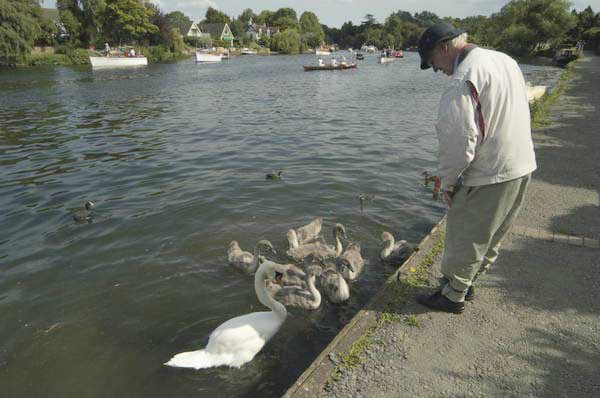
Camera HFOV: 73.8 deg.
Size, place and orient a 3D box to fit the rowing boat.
[{"bbox_3d":[2.850,-12.333,37.037,7.000,0.720,1.300,-20,28,-41],"label":"rowing boat"}]

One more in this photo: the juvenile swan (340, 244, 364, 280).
[{"bbox_3d":[0.515,0.565,3.834,0.200,0.250,0.430,4,21,9],"label":"juvenile swan"}]

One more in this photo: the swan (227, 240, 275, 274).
[{"bbox_3d":[-0.470,0.564,3.876,0.520,0.340,0.240,14,25,32],"label":"swan"}]

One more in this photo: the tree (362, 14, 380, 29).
[{"bbox_3d":[43.988,-104.478,249.141,12.919,19.312,12.919,0,21,0],"label":"tree"}]

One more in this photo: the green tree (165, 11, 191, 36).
[{"bbox_3d":[-35.889,-50.431,119.909,8.271,10.910,8.271,0,21,0],"label":"green tree"}]

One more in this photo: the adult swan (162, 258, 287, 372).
[{"bbox_3d":[-0.450,0.708,2.461,0.860,0.650,0.360,-12,24,-28],"label":"adult swan"}]

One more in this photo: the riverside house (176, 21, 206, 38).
[{"bbox_3d":[-33.909,-50.618,123.038,8.500,7.600,6.200,11,24,27],"label":"riverside house"}]

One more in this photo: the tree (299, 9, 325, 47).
[{"bbox_3d":[4.000,-52.809,125.413,7.500,11.600,7.500,0,21,0],"label":"tree"}]

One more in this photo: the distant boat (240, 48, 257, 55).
[{"bbox_3d":[-14.200,-40.257,108.797,5.200,1.600,2.000,7,22,19],"label":"distant boat"}]

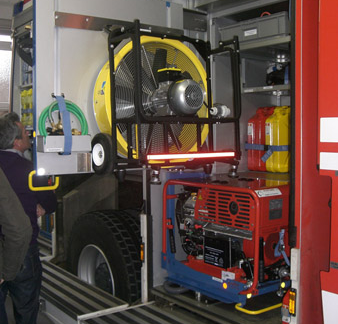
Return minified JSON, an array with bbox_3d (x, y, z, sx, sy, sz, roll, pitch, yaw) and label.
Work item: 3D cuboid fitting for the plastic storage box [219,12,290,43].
[{"bbox_3d":[0.687,-0.848,3.322,0.400,0.125,0.600,-2,4,-36],"label":"plastic storage box"}]

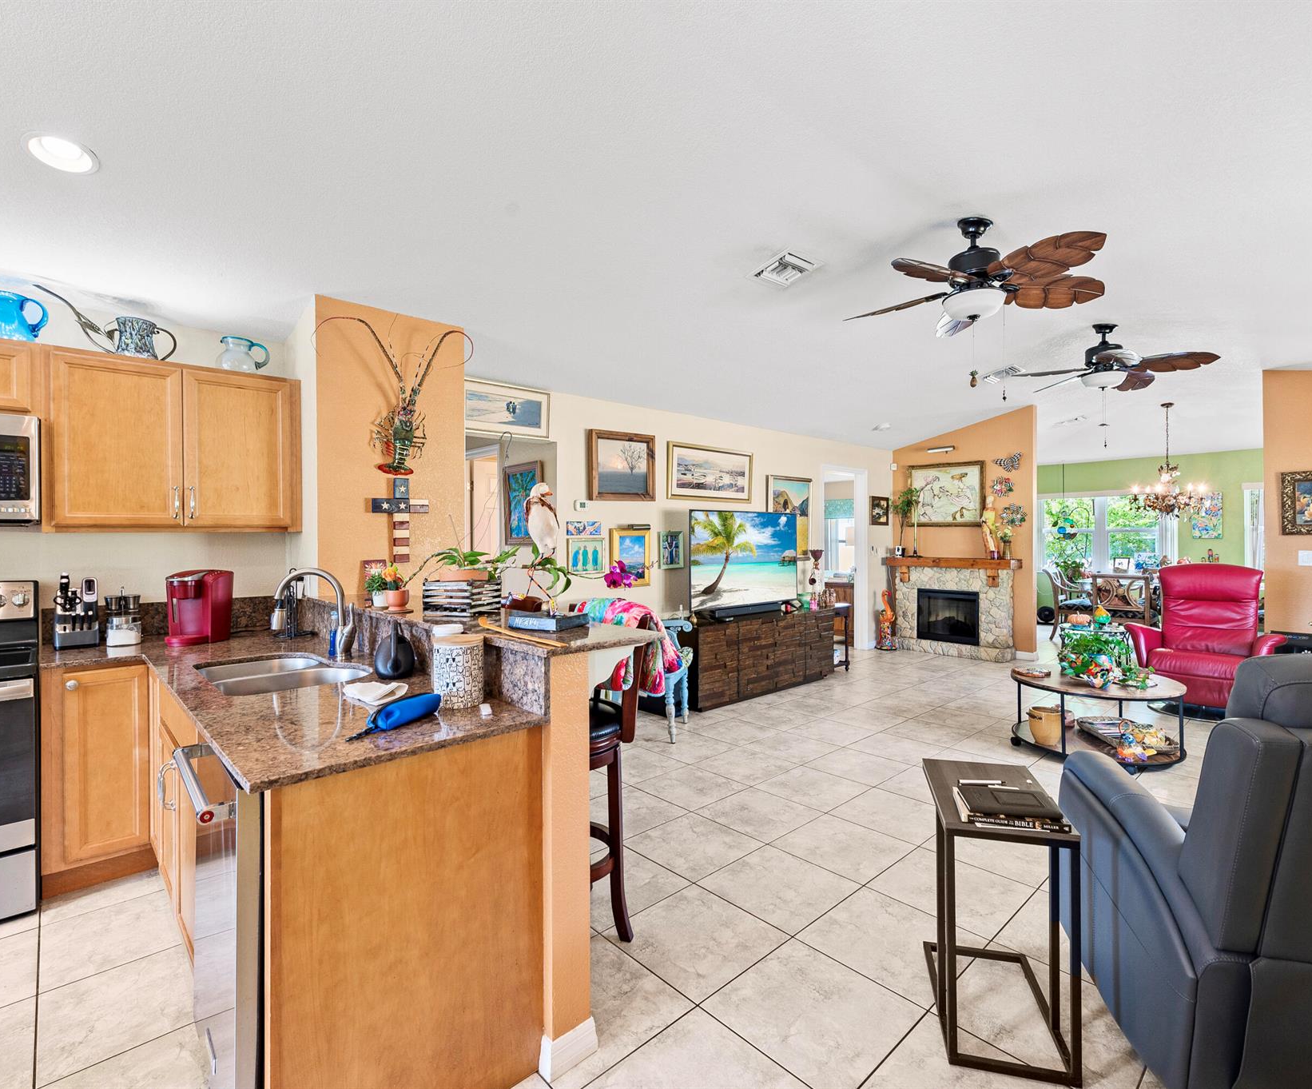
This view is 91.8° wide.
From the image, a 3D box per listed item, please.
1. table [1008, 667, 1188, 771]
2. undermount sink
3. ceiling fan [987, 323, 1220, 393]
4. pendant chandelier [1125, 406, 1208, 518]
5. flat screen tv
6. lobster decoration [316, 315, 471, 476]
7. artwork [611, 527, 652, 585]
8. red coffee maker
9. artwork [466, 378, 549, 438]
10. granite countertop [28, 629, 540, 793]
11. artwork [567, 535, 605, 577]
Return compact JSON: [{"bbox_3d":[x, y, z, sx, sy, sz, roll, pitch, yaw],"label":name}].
[{"bbox_3d":[2.760,1.077,4.007,0.905,0.465,0.905,-1,0,-43],"label":"table"},{"bbox_3d":[-1.296,0.550,2.199,0.460,0.200,0.780,-1,0,-43],"label":"undermount sink"},{"bbox_3d":[3.332,-1.391,4.736,1.280,0.485,1.280,-1,0,-43],"label":"ceiling fan"},{"bbox_3d":[5.667,-0.926,7.053,0.690,1.280,0.690,-1,0,-42],"label":"pendant chandelier"},{"bbox_3d":[0.875,0.136,5.943,1.560,0.880,0.080,-1,0,-43],"label":"flat screen tv"},{"bbox_3d":[-1.336,-0.771,3.319,0.800,0.825,0.170,-1,0,-43],"label":"lobster decoration"},{"bbox_3d":[-0.202,0.111,5.133,0.387,0.463,0.050,-1,0,-42],"label":"artwork"},{"bbox_3d":[-2.035,0.281,2.830,0.195,0.310,0.270,-1,0,-9],"label":"red coffee maker"},{"bbox_3d":[-1.044,-0.920,4.386,0.715,0.360,0.030,-1,0,-42],"label":"artwork"},{"bbox_3d":[-1.485,0.458,2.191,0.945,0.036,2.550,-1,0,-43],"label":"granite countertop"},{"bbox_3d":[-0.529,0.087,4.848,0.340,0.263,0.030,-1,0,-42],"label":"artwork"}]

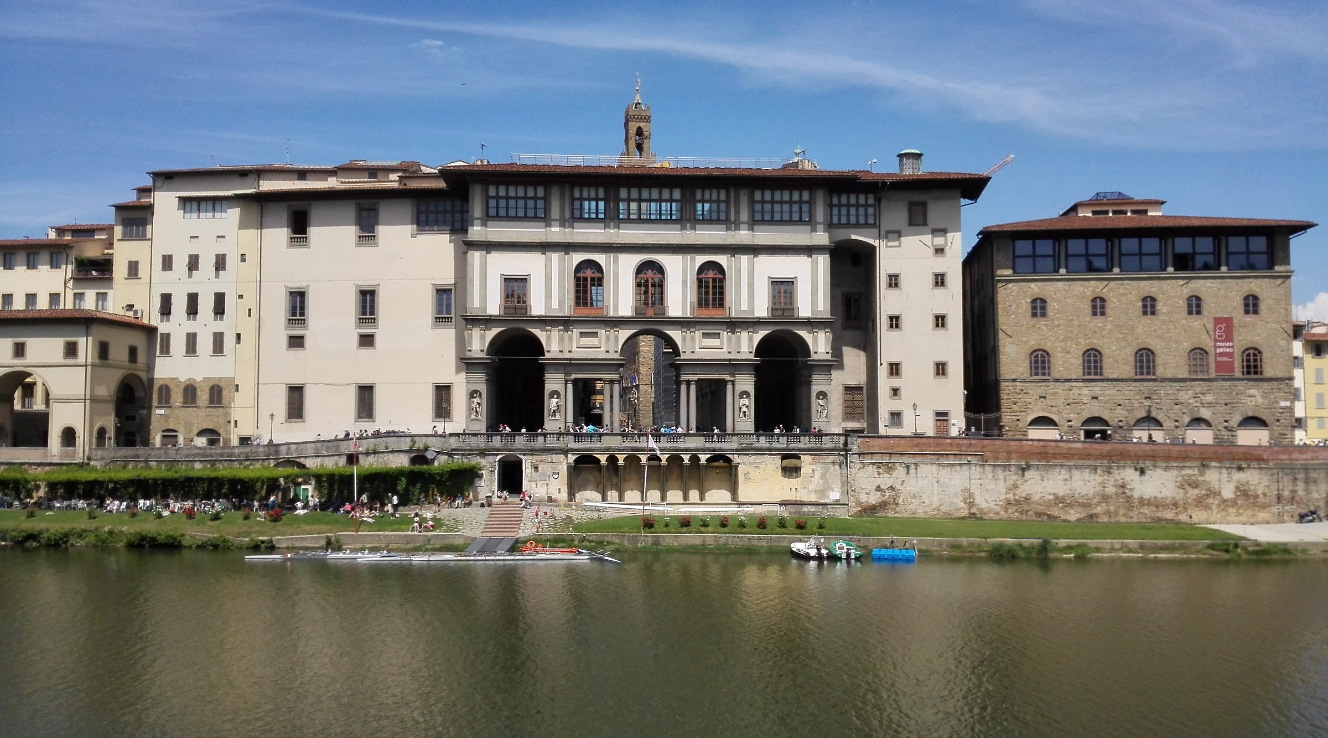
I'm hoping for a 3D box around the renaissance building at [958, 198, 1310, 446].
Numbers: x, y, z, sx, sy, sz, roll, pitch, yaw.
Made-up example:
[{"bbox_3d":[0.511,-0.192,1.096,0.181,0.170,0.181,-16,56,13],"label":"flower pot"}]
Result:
[{"bbox_3d":[48.528,-4.302,109.167,30.500,25.500,28.000,0,-3,6],"label":"renaissance building"}]

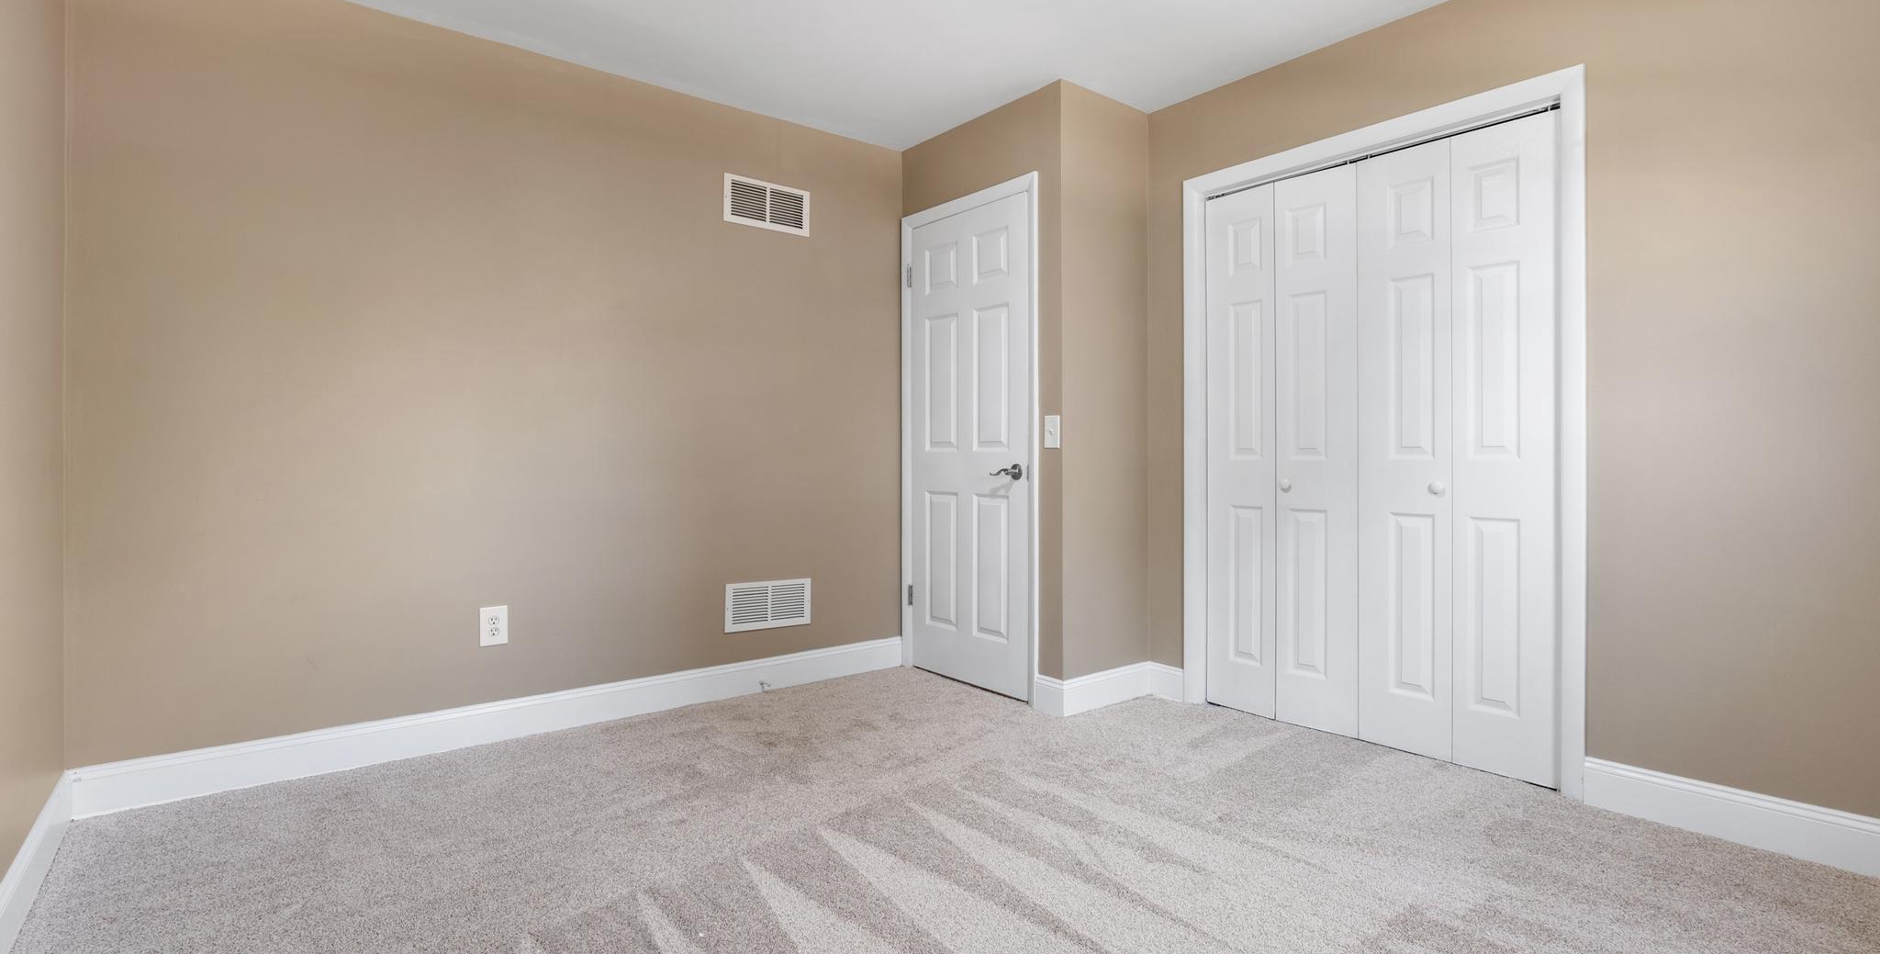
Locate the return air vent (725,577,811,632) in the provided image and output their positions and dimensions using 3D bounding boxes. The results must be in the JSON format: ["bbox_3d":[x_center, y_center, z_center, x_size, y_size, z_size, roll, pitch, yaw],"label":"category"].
[{"bbox_3d":[-0.738,0.557,3.638,0.408,0.204,0.017,0,1,-39],"label":"return air vent"}]

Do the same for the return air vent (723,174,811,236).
[{"bbox_3d":[-0.739,-1.174,3.623,0.404,0.199,0.017,0,1,-39],"label":"return air vent"}]

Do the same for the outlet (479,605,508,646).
[{"bbox_3d":[-1.577,0.528,2.959,0.087,0.134,0.009,0,1,-39],"label":"outlet"}]

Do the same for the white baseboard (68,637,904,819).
[{"bbox_3d":[-1.290,0.871,3.192,2.841,0.136,0.016,0,1,-39],"label":"white baseboard"}]

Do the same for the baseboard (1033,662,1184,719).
[{"bbox_3d":[0.697,0.870,3.423,0.569,0.136,0.314,0,1,-39],"label":"baseboard"}]

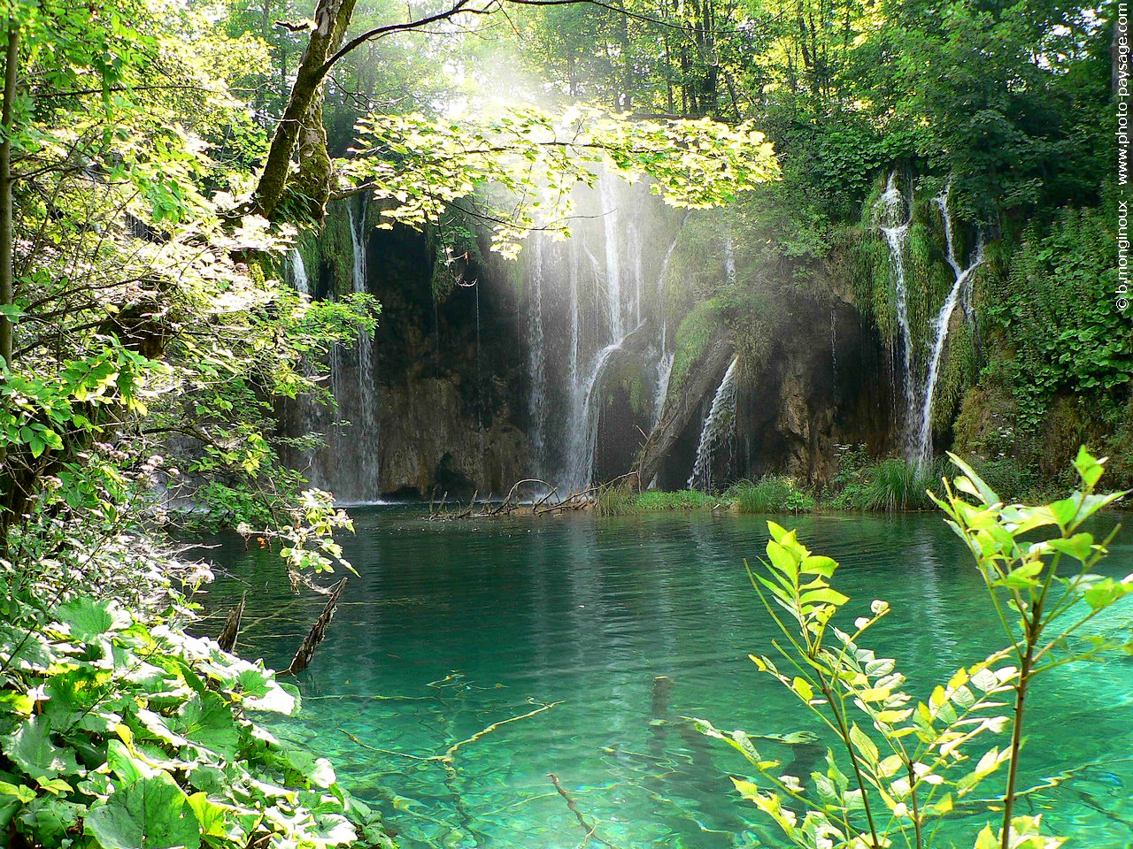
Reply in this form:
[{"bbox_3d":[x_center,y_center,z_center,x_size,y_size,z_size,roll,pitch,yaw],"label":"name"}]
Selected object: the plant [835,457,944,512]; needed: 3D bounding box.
[{"bbox_3d":[5.476,1.014,20.000,1.750,0.920,1.200,0,2,6],"label":"plant"}]

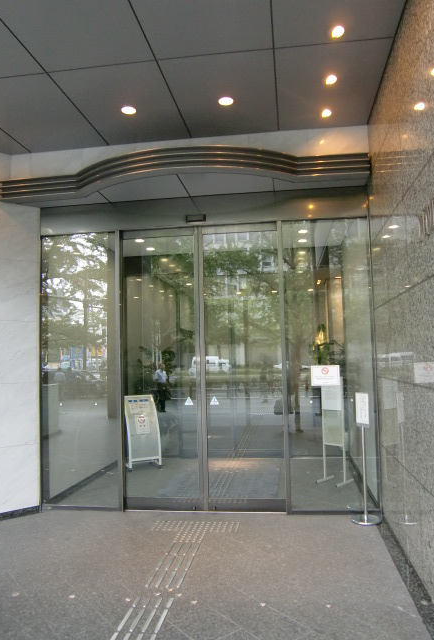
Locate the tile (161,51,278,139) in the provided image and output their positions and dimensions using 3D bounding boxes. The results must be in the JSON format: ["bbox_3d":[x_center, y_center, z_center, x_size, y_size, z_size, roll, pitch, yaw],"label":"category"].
[{"bbox_3d":[0.086,-1.983,4.648,0.902,0.030,1.431,-2,-4,8],"label":"tile"}]

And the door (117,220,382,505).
[{"bbox_3d":[0.282,0.480,5.455,2.683,3.031,0.100,-2,-4,8],"label":"door"}]

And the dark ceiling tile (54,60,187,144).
[{"bbox_3d":[-0.809,-1.953,4.774,0.902,0.030,1.431,-2,-4,8],"label":"dark ceiling tile"}]

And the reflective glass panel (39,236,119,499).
[{"bbox_3d":[-1.509,0.526,5.707,0.904,3.021,0.050,-2,-4,8],"label":"reflective glass panel"}]

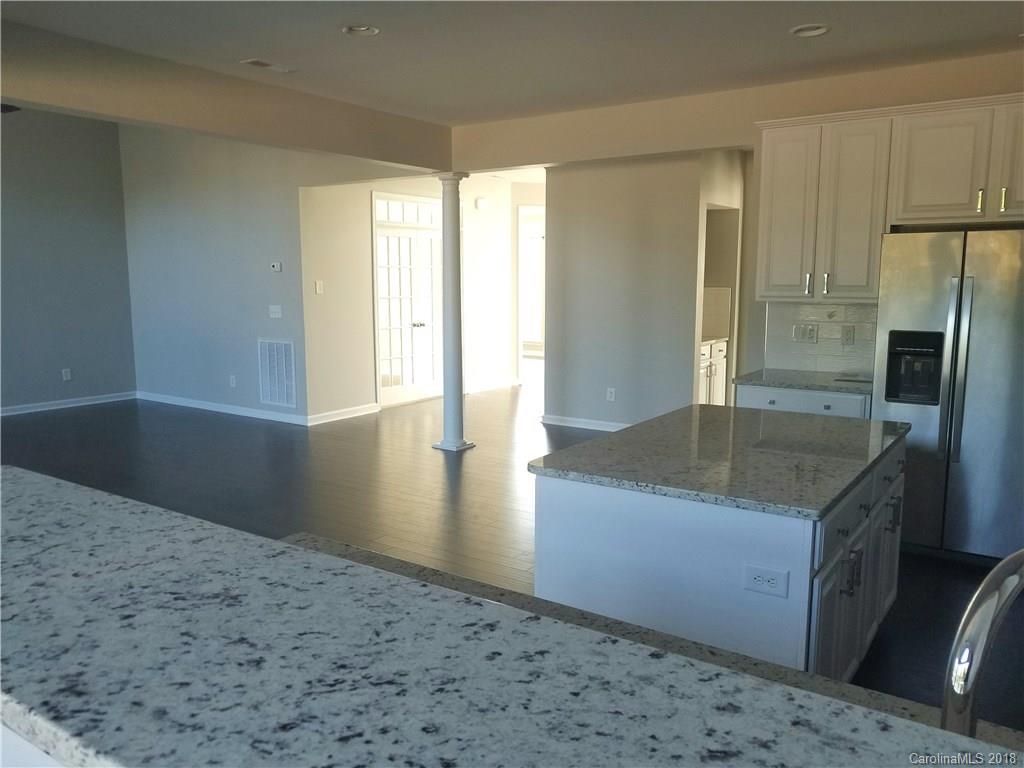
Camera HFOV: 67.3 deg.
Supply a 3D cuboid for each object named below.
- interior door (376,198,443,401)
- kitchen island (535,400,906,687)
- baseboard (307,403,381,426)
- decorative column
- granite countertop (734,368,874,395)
[{"bbox_3d":[-1.097,-0.969,9.121,0.100,2.410,1.530,6,10,35],"label":"interior door"},{"bbox_3d":[0.842,0.682,2.881,0.895,0.885,1.390,6,10,35],"label":"kitchen island"},{"bbox_3d":[-1.775,0.322,8.266,0.018,0.098,1.030,6,10,35],"label":"baseboard"},{"bbox_3d":[-0.531,-0.616,6.730,0.264,2.380,0.264,6,10,35],"label":"decorative column"},{"bbox_3d":[1.792,-0.015,4.528,0.760,0.032,0.660,6,10,35],"label":"granite countertop"}]

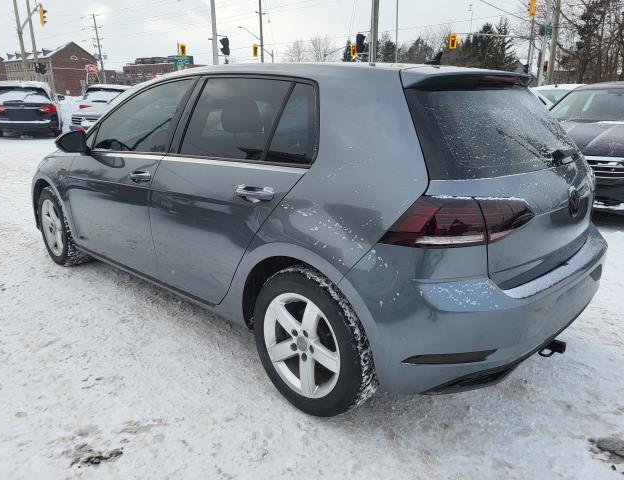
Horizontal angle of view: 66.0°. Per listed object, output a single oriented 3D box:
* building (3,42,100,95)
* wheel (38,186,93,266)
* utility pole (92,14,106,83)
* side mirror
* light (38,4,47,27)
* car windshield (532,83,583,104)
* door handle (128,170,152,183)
[{"bbox_3d":[-62.851,-40.340,117.121,17.500,13.700,12.500,9,18,28],"label":"building"},{"bbox_3d":[-1.915,-0.108,3.737,0.632,0.632,0.215,14,22,41],"label":"wheel"},{"bbox_3d":[-28.730,-23.744,65.269,0.400,12.600,0.400,-1,16,0],"label":"utility pole"},{"bbox_3d":[-1.449,-0.588,2.882,0.130,0.140,0.200,14,22,41],"label":"side mirror"},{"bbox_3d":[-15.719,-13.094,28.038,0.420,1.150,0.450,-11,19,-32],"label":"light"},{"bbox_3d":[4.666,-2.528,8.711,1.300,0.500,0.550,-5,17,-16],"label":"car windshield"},{"bbox_3d":[-0.893,-0.331,2.495,0.220,0.050,0.055,14,22,41],"label":"door handle"}]

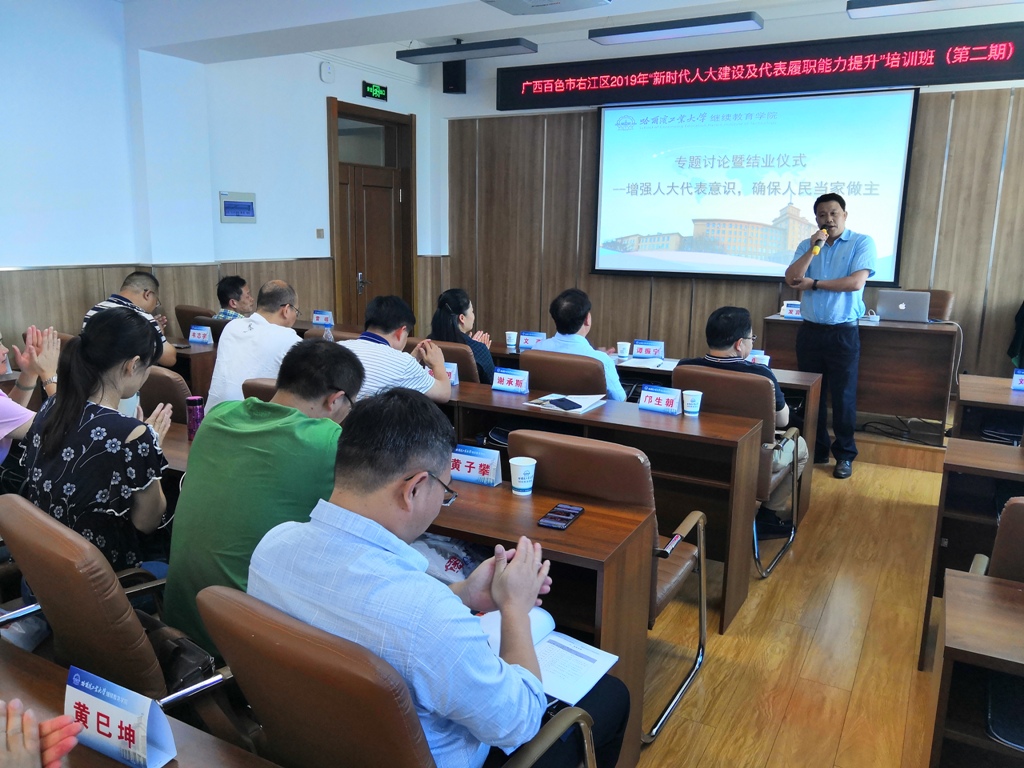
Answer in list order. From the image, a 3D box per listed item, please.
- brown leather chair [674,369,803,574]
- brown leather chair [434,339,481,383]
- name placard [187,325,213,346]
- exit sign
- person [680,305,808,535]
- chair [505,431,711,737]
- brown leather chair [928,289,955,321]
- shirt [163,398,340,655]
[{"bbox_3d":[1.037,0.344,3.736,0.550,0.920,0.640,8,13,30],"label":"brown leather chair"},{"bbox_3d":[-0.235,0.184,4.377,0.566,0.914,0.646,7,13,27],"label":"brown leather chair"},{"bbox_3d":[-1.928,-0.307,4.965,0.175,0.103,0.060,5,12,20],"label":"name placard"},{"bbox_3d":[-1.250,-2.668,7.299,0.030,0.144,0.358,7,13,27],"label":"exit sign"},{"bbox_3d":[1.073,0.208,3.747,0.526,1.162,0.775,7,13,27],"label":"person"},{"bbox_3d":[0.323,0.541,2.637,0.566,0.914,0.646,7,13,27],"label":"chair"},{"bbox_3d":[2.963,-0.213,5.966,0.550,0.920,0.620,12,15,43],"label":"brown leather chair"},{"bbox_3d":[-0.613,0.342,1.909,0.480,0.620,0.410,10,14,38],"label":"shirt"}]

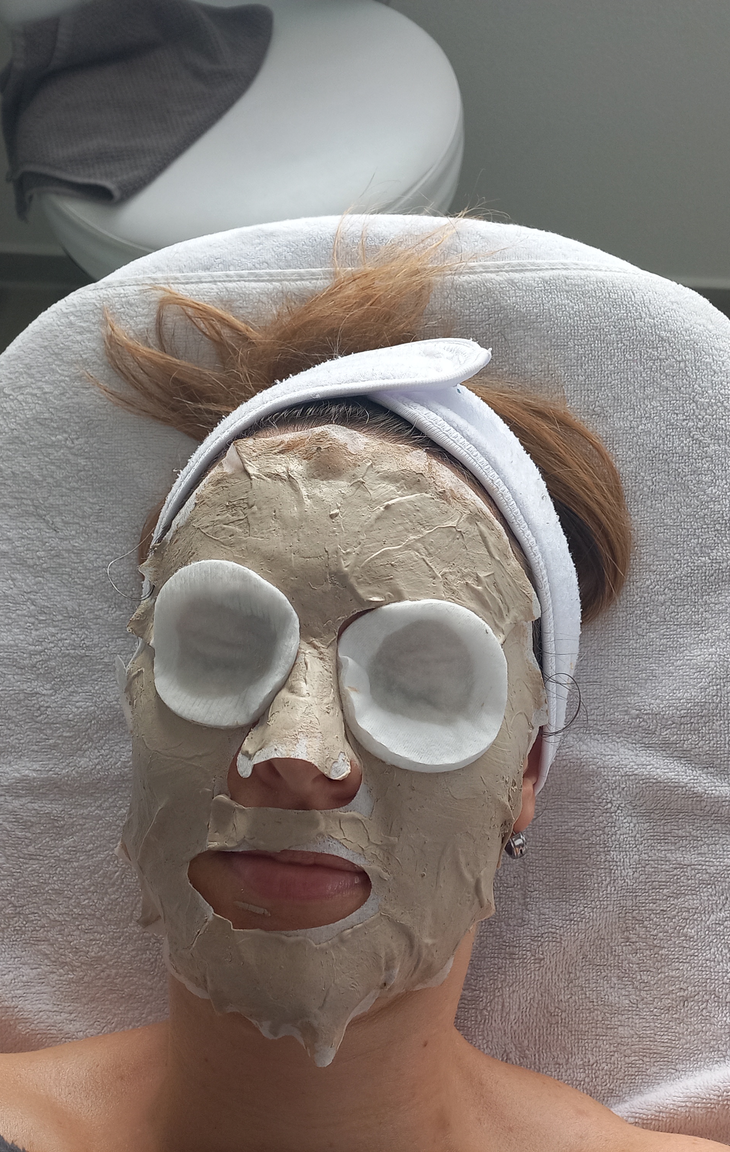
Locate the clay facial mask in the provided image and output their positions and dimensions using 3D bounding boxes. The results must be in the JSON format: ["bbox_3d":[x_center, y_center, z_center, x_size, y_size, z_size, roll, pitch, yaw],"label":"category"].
[{"bbox_3d":[-0.016,0.050,0.372,0.155,0.095,0.204,5,79,4],"label":"clay facial mask"}]

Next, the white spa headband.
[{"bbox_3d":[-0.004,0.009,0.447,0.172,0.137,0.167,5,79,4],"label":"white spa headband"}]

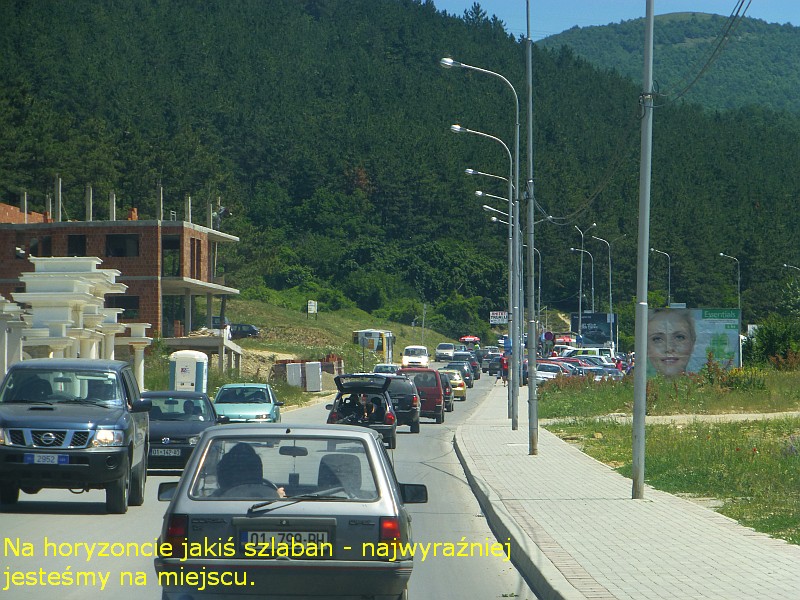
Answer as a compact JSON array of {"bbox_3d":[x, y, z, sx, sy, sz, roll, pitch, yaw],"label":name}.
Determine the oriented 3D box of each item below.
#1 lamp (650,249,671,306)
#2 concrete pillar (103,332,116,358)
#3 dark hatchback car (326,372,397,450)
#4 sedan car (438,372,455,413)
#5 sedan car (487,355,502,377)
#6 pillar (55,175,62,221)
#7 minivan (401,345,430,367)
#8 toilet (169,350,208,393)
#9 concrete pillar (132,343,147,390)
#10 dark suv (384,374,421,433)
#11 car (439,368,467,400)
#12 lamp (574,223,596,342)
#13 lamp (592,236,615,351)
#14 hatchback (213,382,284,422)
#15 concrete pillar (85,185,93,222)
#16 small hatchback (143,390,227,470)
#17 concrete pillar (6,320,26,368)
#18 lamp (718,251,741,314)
[{"bbox_3d":[26.200,-0.190,408.000,2.100,10.100,0.320,0,-1,16],"label":"lamp"},{"bbox_3d":[-8.903,2.044,125.000,0.360,2.100,0.360,0,-1,5],"label":"concrete pillar"},{"bbox_3d":[-0.891,2.731,99.699,1.700,1.780,4.000,0,-1,1],"label":"dark hatchback car"},{"bbox_3d":[1.320,3.750,164.500,1.710,1.500,4.250,0,-1,2],"label":"sedan car"},{"bbox_3d":[7.160,4.660,287.000,1.720,1.400,4.300,0,-1,4],"label":"sedan car"},{"bbox_3d":[-17.873,-5.315,213.000,0.290,2.500,0.320,0,-1,4],"label":"pillar"},{"bbox_3d":[1.170,4.120,279.300,1.840,1.950,4.750,0,-1,3],"label":"minivan"},{"bbox_3d":[-6.850,2.780,132.000,1.130,2.300,1.150,0,-1,3],"label":"toilet"},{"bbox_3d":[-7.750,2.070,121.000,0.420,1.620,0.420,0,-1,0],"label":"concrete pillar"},{"bbox_3d":[-0.290,2.950,117.200,1.720,1.630,4.200,0,-1,1],"label":"dark suv"},{"bbox_3d":[2.330,4.070,194.000,1.710,1.460,4.050,0,-1,2],"label":"car"},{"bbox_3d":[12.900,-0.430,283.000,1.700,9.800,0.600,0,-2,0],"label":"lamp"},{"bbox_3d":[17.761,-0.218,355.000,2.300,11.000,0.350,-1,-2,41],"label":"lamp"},{"bbox_3d":[-3.950,2.870,103.000,1.660,1.480,3.850,0,-1,1],"label":"hatchback"},{"bbox_3d":[-16.320,-5.077,214.000,0.290,2.020,0.320,0,-1,4],"label":"concrete pillar"},{"bbox_3d":[-4.060,2.360,72.900,1.730,1.440,4.100,0,-1,0],"label":"small hatchback"},{"bbox_3d":[-10.829,1.852,115.000,0.500,2.550,0.500,0,-1,5],"label":"concrete pillar"},{"bbox_3d":[40.565,-0.369,500.000,2.500,11.000,0.350,0,-1,14],"label":"lamp"}]

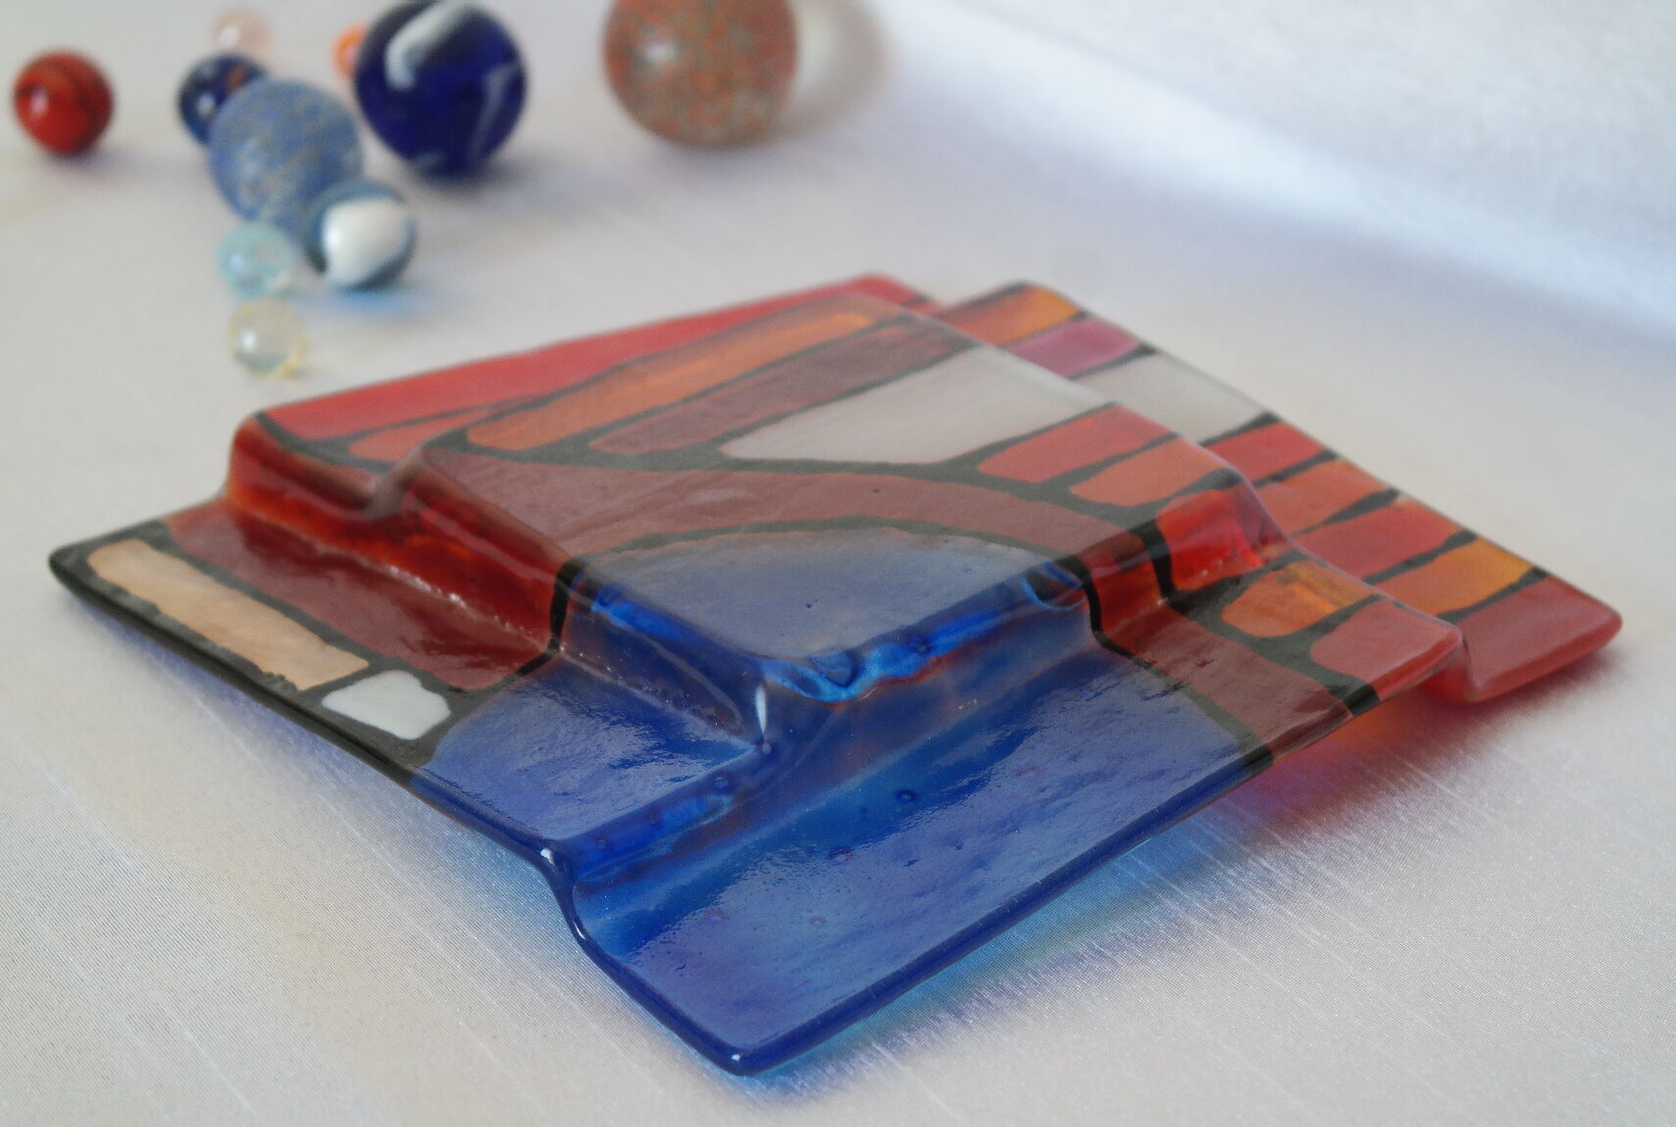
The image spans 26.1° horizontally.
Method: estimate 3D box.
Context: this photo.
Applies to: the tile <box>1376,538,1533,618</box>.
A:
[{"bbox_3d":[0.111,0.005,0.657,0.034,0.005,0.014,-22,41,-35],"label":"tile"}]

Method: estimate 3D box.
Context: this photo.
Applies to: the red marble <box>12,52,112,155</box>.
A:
[{"bbox_3d":[-0.183,-0.108,0.853,0.024,0.024,0.024,0,28,0],"label":"red marble"}]

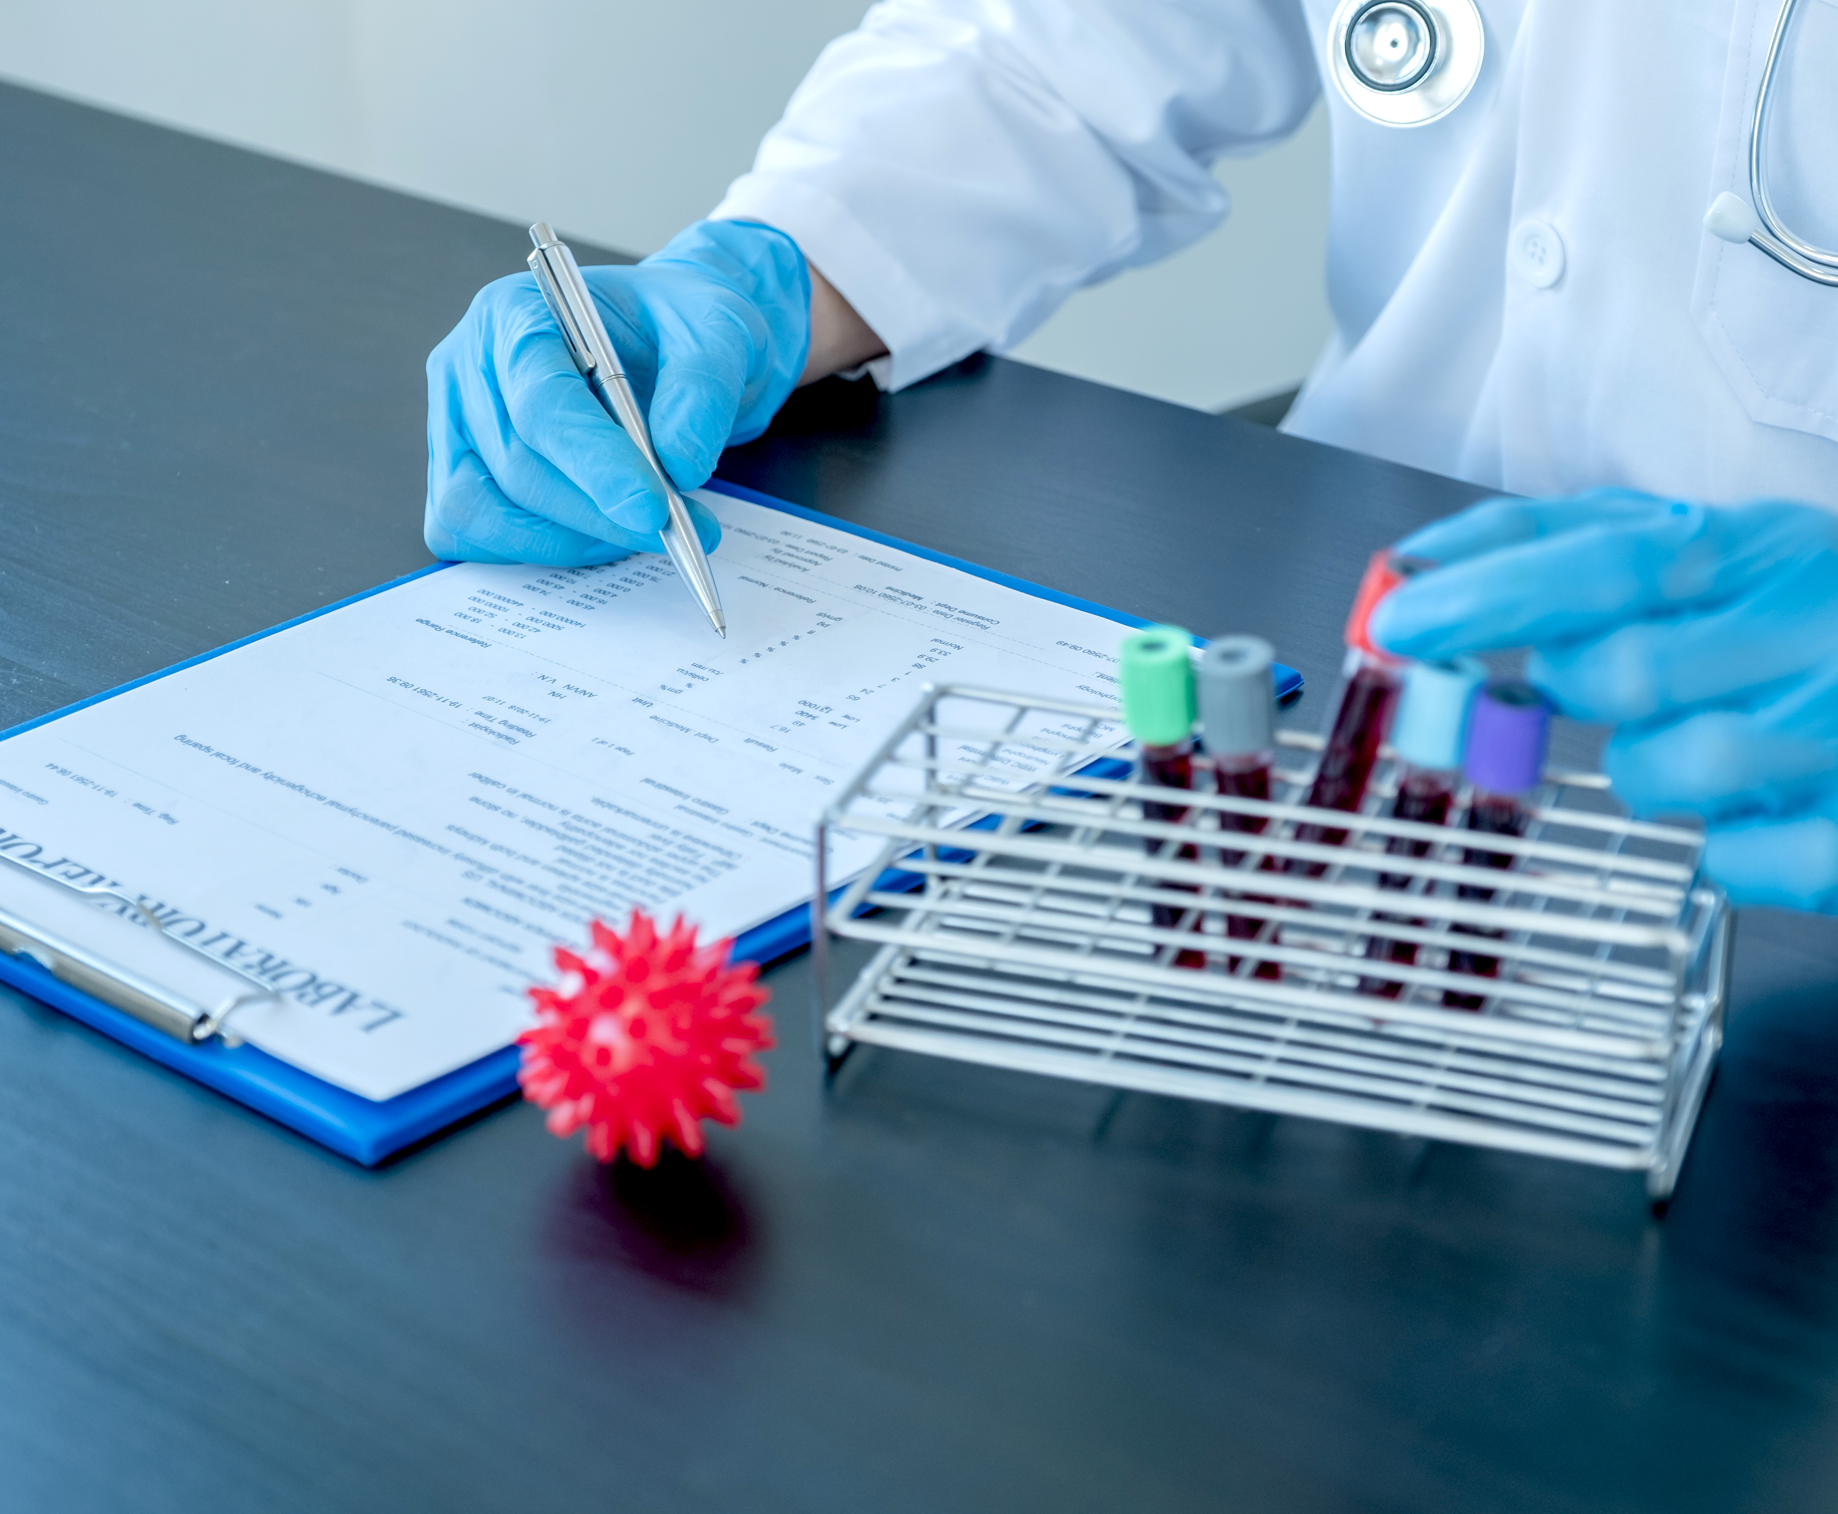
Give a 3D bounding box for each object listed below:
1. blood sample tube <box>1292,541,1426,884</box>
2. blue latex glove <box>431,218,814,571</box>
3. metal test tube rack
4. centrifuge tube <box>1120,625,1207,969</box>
[{"bbox_3d":[0.091,-0.003,0.816,0.017,0.080,0.017,21,9,16],"label":"blood sample tube"},{"bbox_3d":[-0.084,-0.104,1.080,0.125,0.085,0.083,-21,32,-38],"label":"blue latex glove"},{"bbox_3d":[0.076,0.037,0.825,0.181,0.061,0.071,8,26,18],"label":"metal test tube rack"},{"bbox_3d":[0.053,0.012,0.832,0.017,0.079,0.017,4,26,20],"label":"centrifuge tube"}]

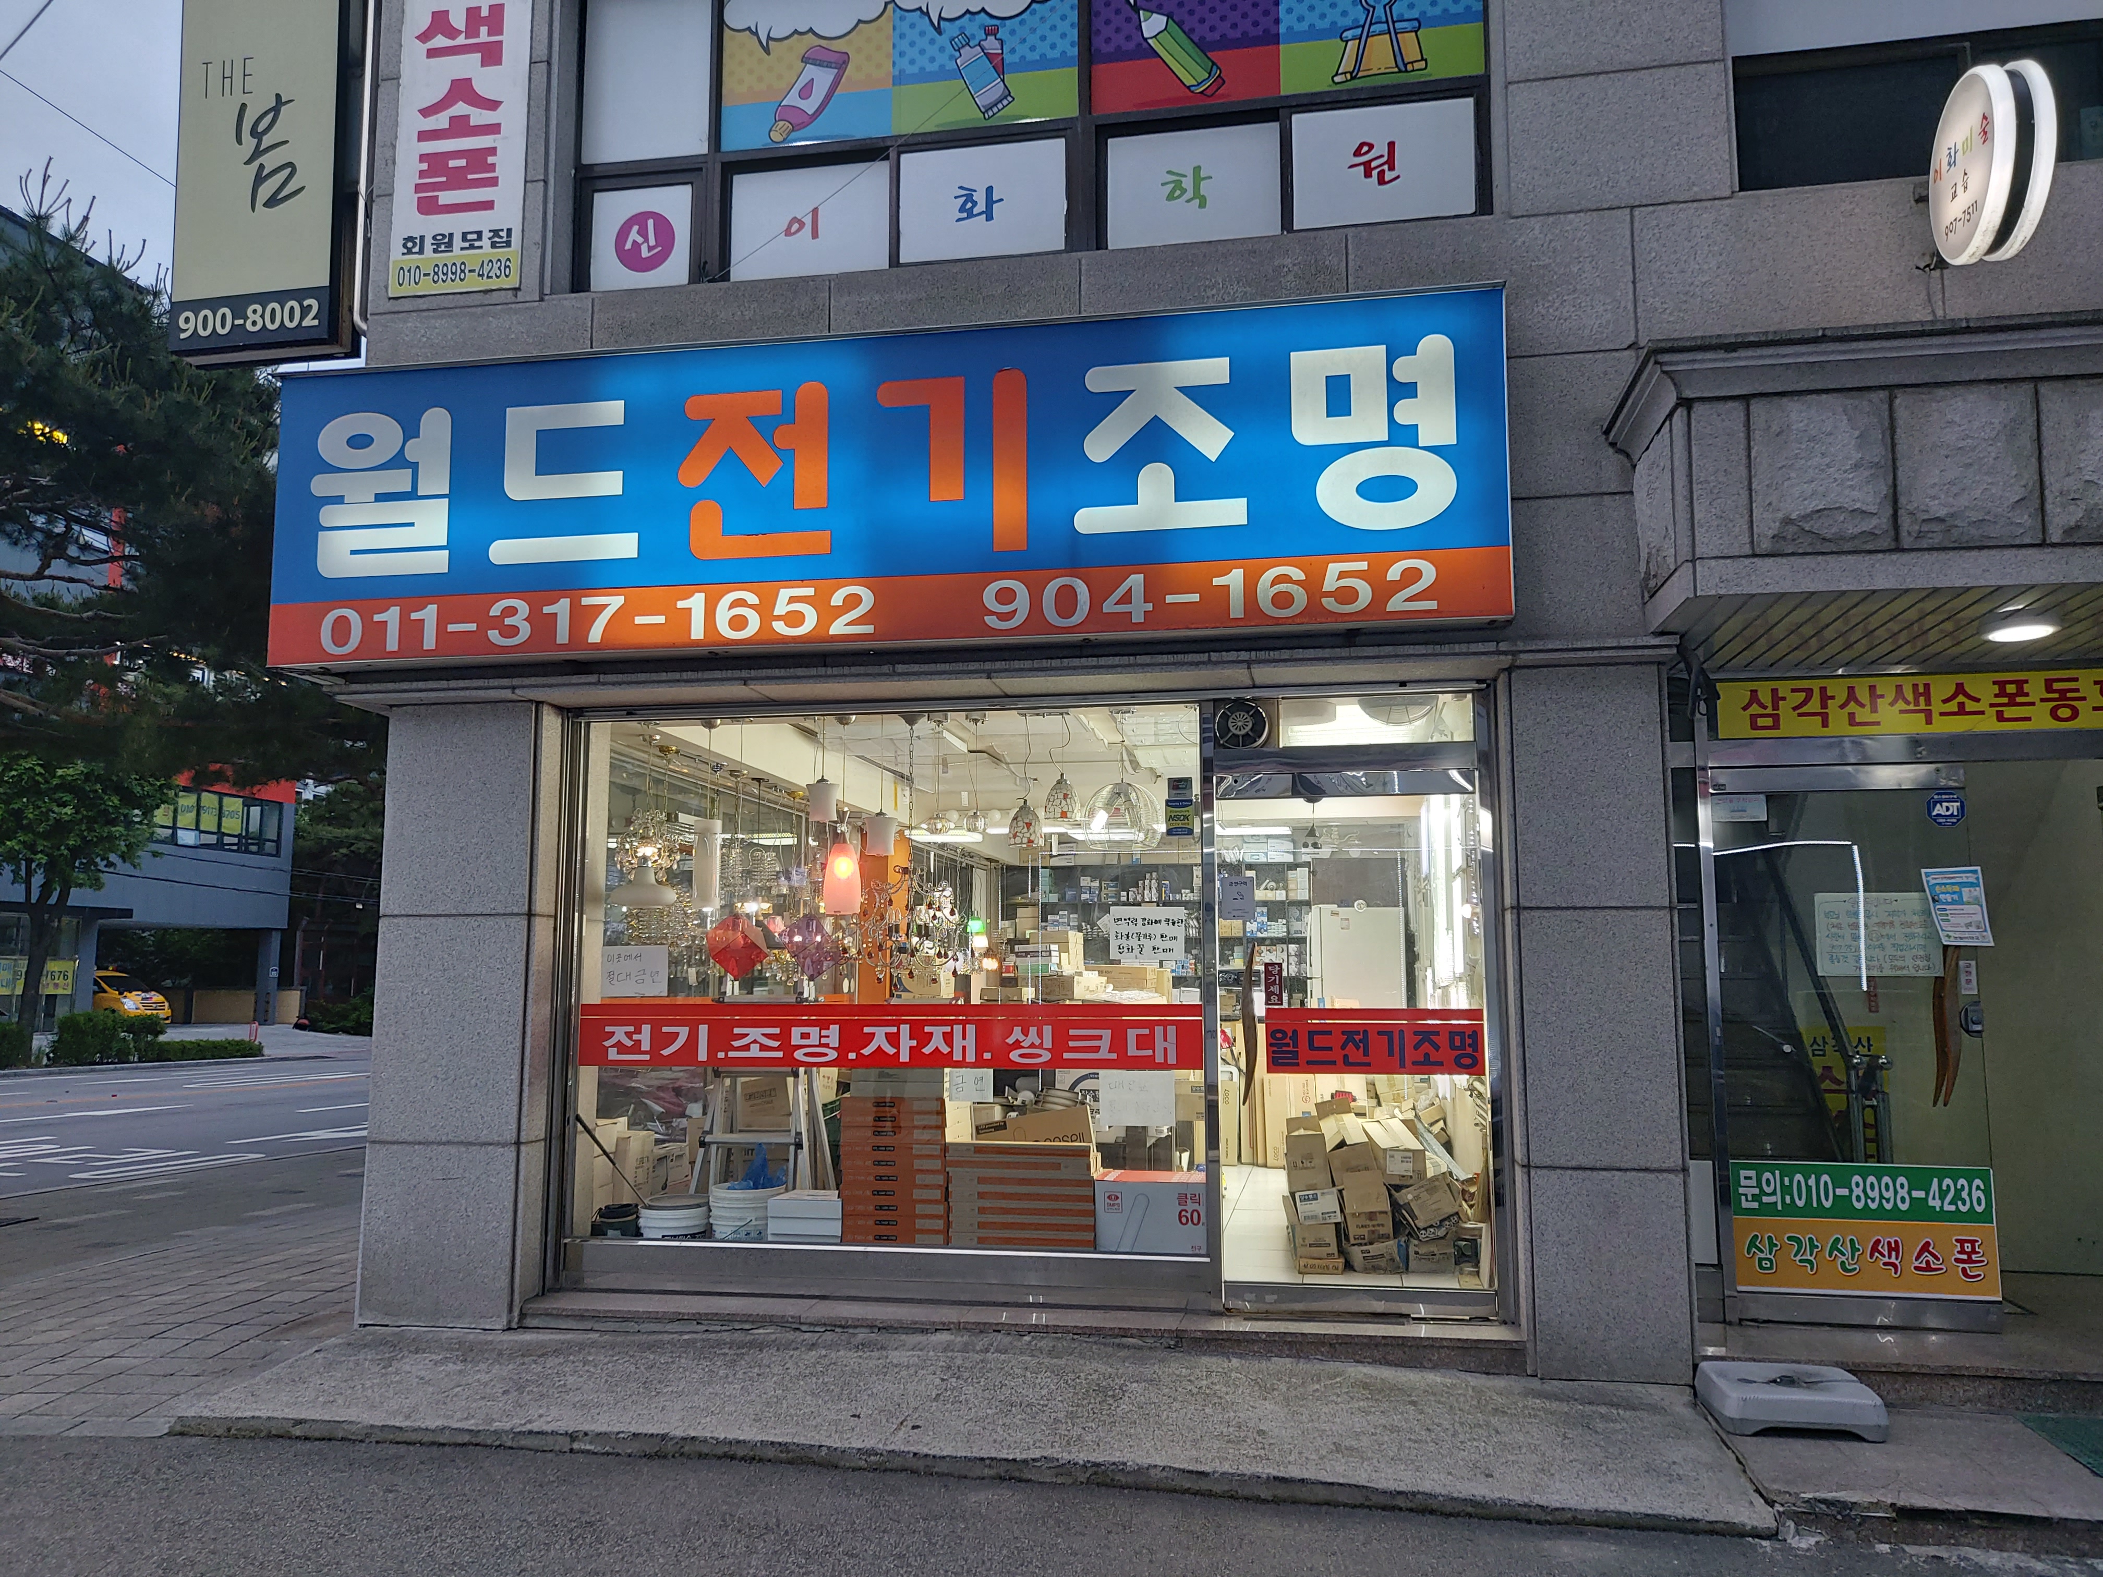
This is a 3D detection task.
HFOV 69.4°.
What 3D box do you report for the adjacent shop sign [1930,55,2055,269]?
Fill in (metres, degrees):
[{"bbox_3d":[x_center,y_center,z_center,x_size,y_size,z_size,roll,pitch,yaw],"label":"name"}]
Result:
[{"bbox_3d":[3.128,-2.074,5.056,0.185,0.610,0.610,-2,-7,12],"label":"adjacent shop sign"}]

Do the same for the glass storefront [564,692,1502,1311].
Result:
[{"bbox_3d":[-0.197,0.841,6.138,3.824,2.378,0.150,-1,-7,10],"label":"glass storefront"}]

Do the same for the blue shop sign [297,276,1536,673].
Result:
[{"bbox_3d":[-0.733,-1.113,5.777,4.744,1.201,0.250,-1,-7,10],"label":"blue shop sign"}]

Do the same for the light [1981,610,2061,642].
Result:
[{"bbox_3d":[3.344,-0.560,5.240,0.250,0.057,0.250,-1,-7,10],"label":"light"}]

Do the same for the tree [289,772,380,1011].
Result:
[{"bbox_3d":[-19.227,2.905,41.000,4.600,7.000,4.600,-1,-7,10],"label":"tree"}]

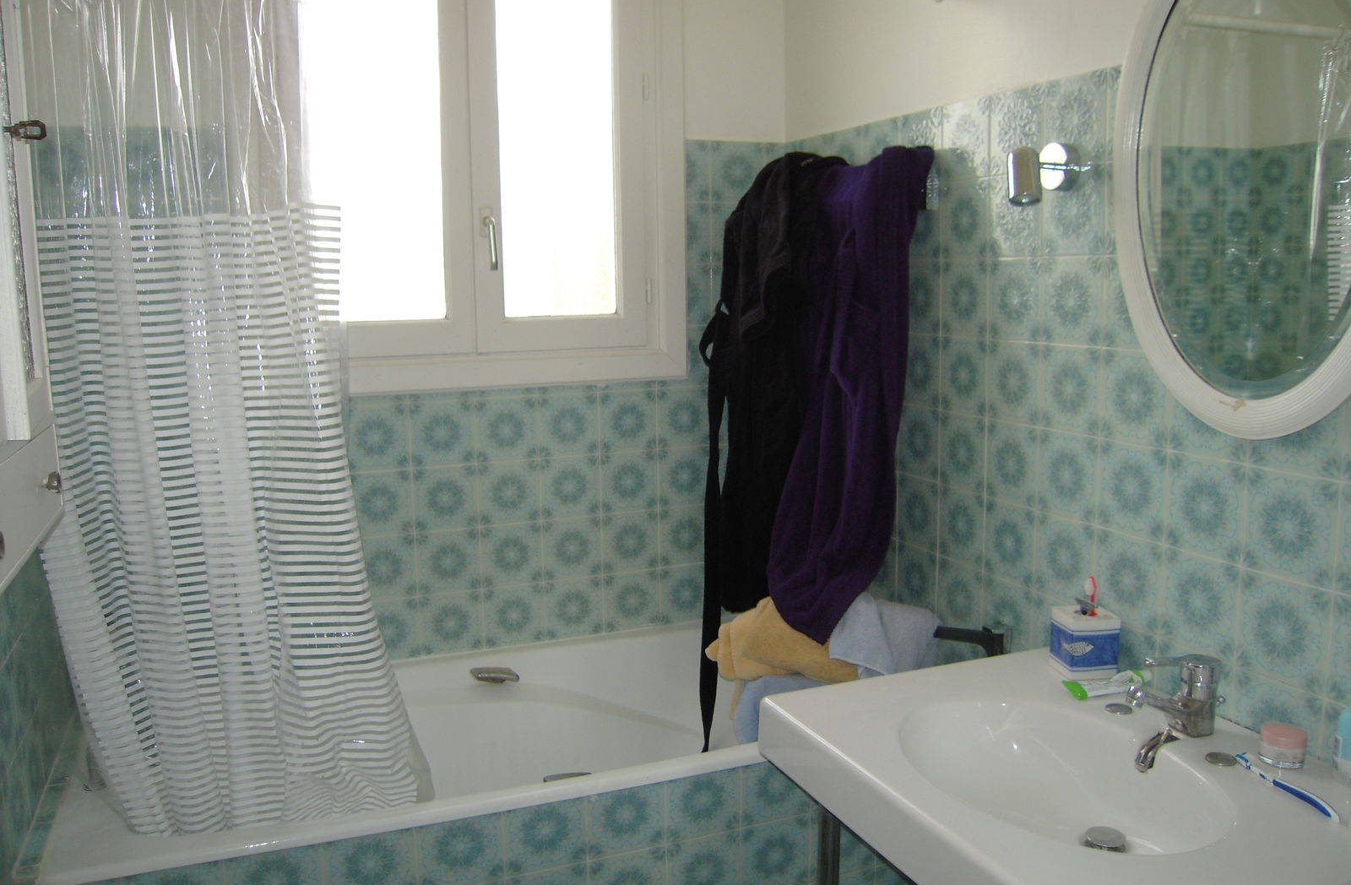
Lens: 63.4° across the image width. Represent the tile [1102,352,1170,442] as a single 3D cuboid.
[{"bbox_3d":[0.734,-0.072,1.738,0.010,0.150,0.150,-4,9,-21],"label":"tile"}]

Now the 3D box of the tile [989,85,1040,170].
[{"bbox_3d":[0.627,-0.571,2.018,0.010,0.151,0.149,-4,9,-21],"label":"tile"}]

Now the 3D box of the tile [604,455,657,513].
[{"bbox_3d":[-0.113,0.098,2.683,0.150,0.150,0.010,-4,9,-21],"label":"tile"}]

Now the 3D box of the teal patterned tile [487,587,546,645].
[{"bbox_3d":[-0.392,0.422,2.662,0.149,0.148,0.010,-4,9,-21],"label":"teal patterned tile"}]

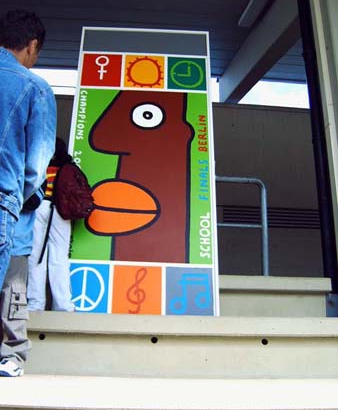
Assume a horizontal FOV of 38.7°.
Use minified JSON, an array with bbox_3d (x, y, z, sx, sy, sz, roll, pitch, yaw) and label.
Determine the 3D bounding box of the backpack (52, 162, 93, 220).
[{"bbox_3d":[-0.676,-0.098,3.500,0.210,0.430,0.290,-18,-28,22],"label":"backpack"}]

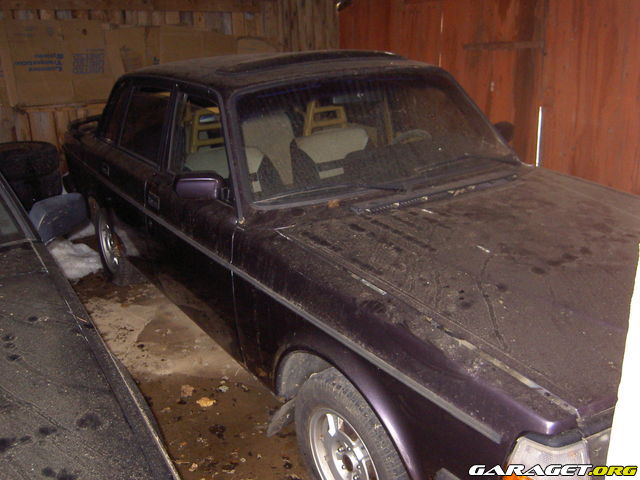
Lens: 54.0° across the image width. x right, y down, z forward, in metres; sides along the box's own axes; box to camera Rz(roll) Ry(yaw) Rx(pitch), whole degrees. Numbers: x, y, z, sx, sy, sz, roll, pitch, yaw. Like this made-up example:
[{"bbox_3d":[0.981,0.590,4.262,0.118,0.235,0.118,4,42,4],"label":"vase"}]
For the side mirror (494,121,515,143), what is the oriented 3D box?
[{"bbox_3d":[0.940,-0.542,3.198,0.080,0.105,0.185,14,24,40],"label":"side mirror"}]

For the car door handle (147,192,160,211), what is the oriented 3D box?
[{"bbox_3d":[-0.768,-0.178,2.883,0.030,0.055,0.135,-10,20,-32],"label":"car door handle"}]

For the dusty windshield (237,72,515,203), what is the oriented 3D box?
[{"bbox_3d":[0.277,-0.468,2.728,1.410,0.570,0.110,-13,-19,-31],"label":"dusty windshield"}]

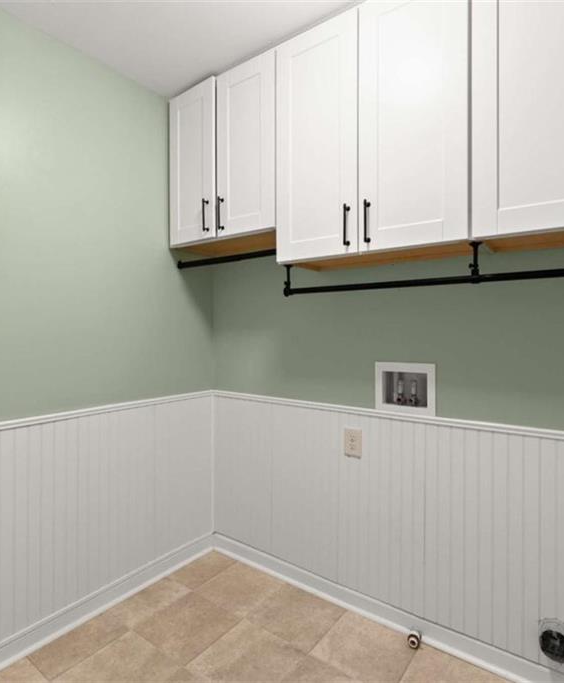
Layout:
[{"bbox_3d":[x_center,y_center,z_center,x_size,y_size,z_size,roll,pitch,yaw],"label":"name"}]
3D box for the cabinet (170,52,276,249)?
[{"bbox_3d":[-0.214,-0.867,2.007,0.688,0.755,0.314,1,1,36],"label":"cabinet"}]

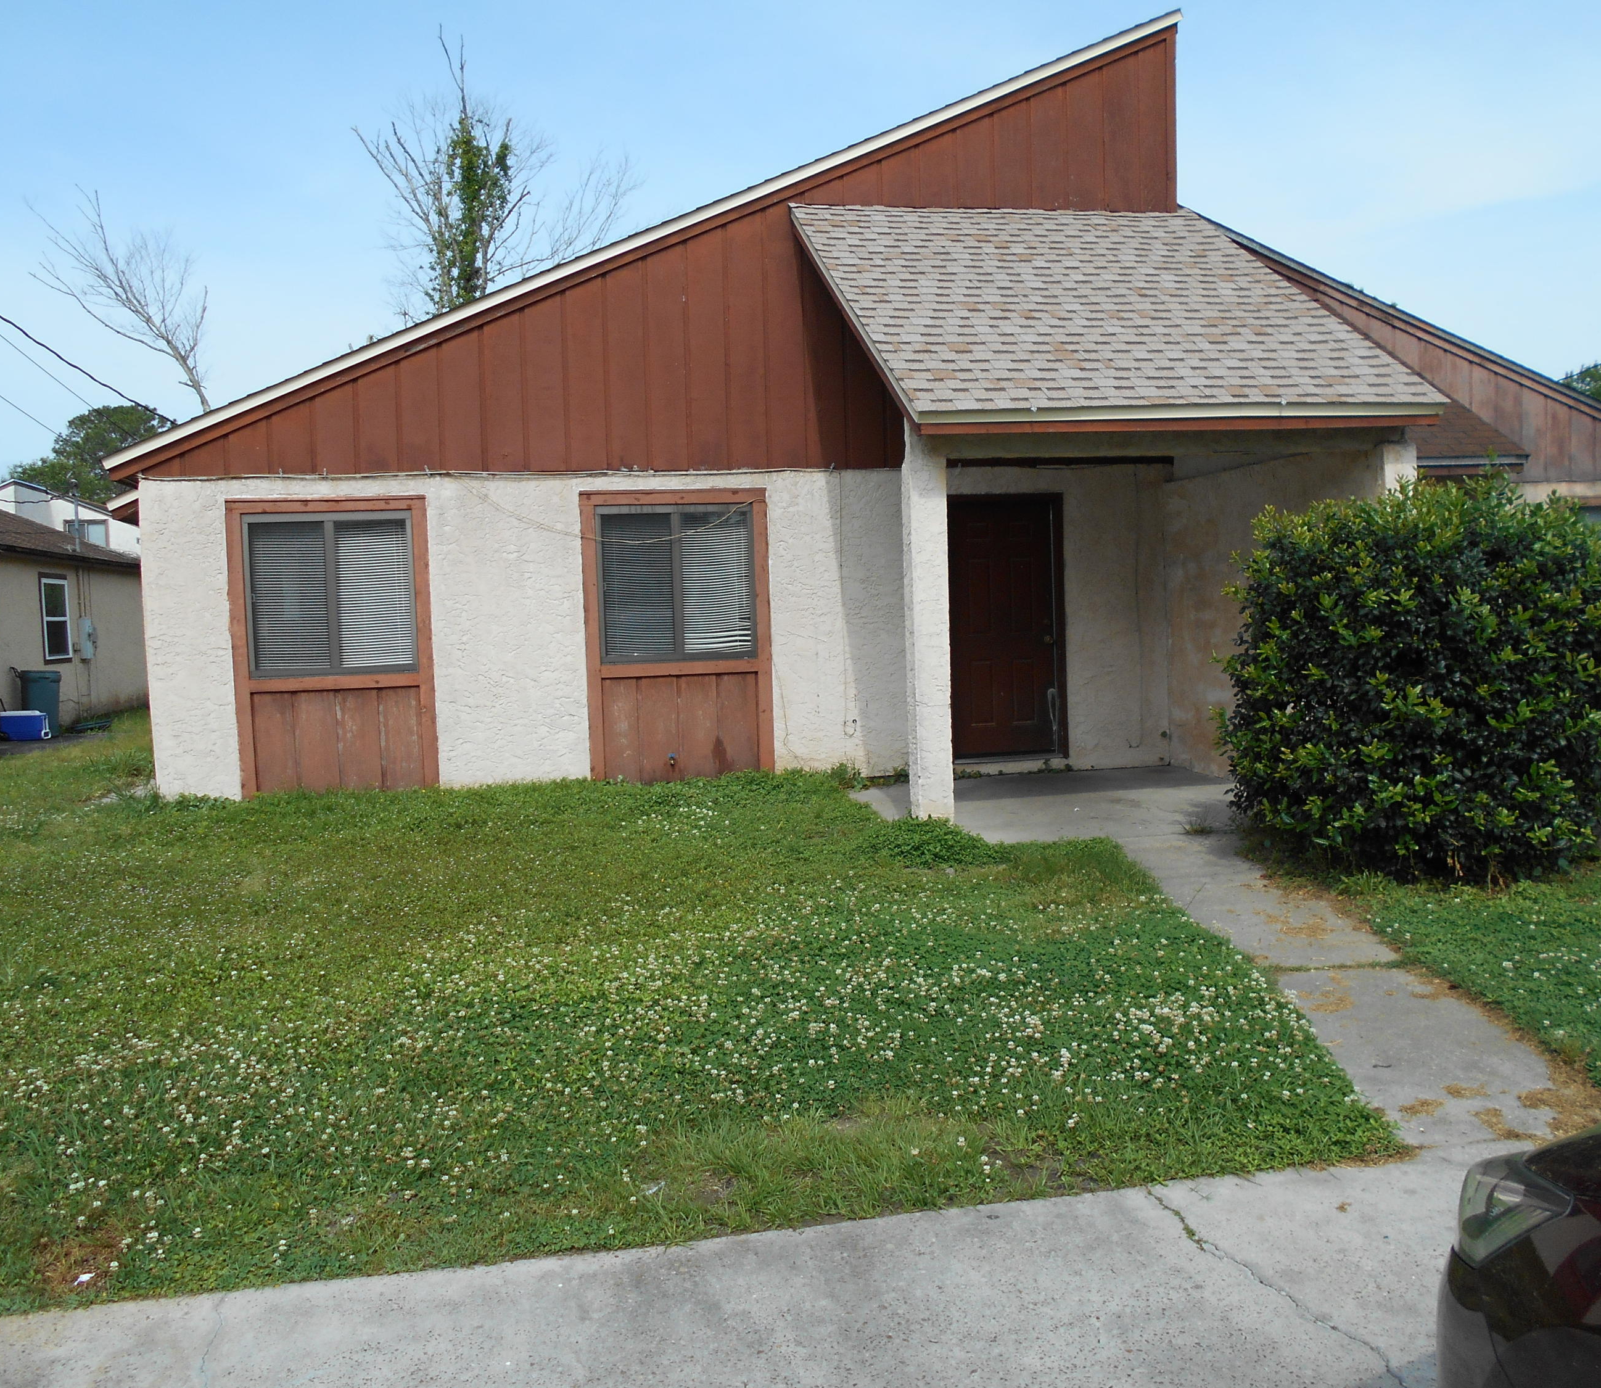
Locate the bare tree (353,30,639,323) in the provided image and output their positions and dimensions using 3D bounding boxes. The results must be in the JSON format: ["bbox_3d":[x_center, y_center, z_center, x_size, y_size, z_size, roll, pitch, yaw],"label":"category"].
[{"bbox_3d":[-5.784,-6.288,26.576,5.300,12.672,4.900,-2,3,-10],"label":"bare tree"}]

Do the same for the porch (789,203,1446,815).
[{"bbox_3d":[1.921,-1.510,9.407,3.270,4.500,3.430,-2,3,-10],"label":"porch"}]

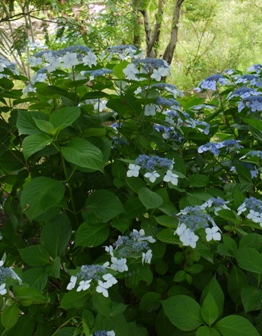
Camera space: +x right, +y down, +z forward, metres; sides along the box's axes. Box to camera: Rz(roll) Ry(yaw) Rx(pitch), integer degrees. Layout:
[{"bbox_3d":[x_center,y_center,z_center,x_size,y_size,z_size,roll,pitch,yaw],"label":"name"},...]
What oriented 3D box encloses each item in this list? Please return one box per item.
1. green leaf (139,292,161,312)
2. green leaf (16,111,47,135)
[{"bbox_3d":[0.048,0.327,1.260,0.054,0.043,0.035,0,17,0],"label":"green leaf"},{"bbox_3d":[-0.272,-0.128,1.460,0.125,0.025,0.085,33,61,10],"label":"green leaf"}]

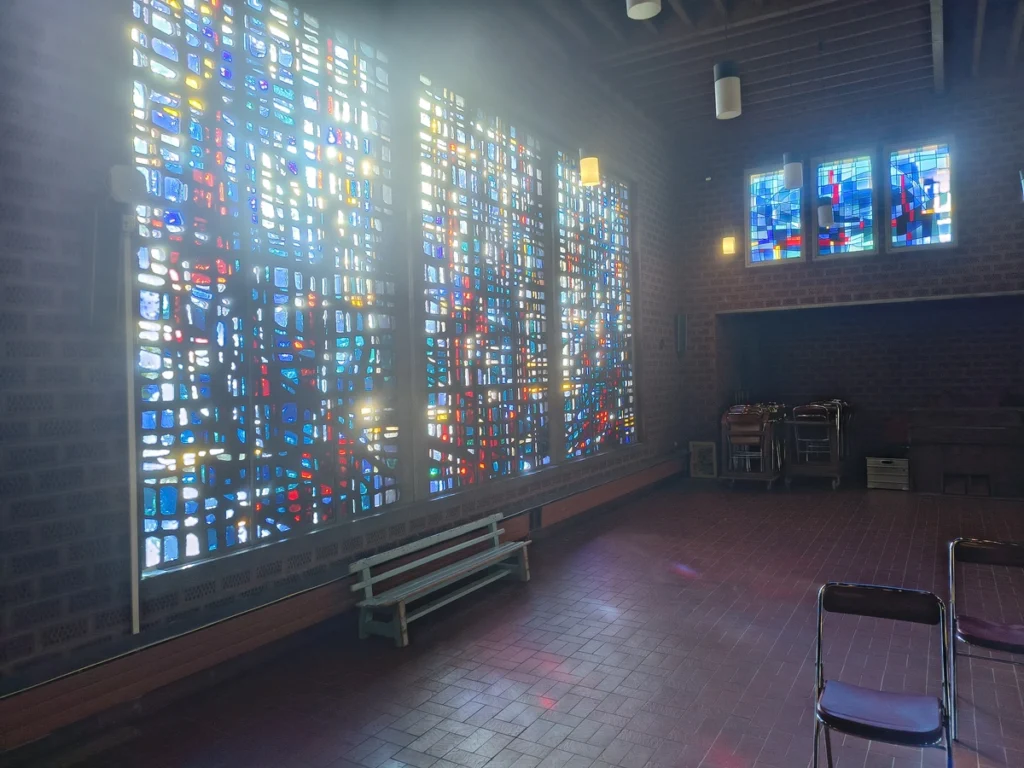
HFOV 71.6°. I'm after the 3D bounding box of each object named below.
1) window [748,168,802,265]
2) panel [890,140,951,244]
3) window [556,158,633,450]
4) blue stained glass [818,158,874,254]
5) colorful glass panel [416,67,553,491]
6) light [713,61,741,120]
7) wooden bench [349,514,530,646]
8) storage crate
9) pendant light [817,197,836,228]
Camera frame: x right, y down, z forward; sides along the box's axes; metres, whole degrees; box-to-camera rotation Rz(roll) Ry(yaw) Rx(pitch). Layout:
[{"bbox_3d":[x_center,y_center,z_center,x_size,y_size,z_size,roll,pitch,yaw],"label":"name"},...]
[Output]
[{"bbox_3d":[3.961,-2.501,10.672,0.731,1.315,0.100,-1,1,32],"label":"window"},{"bbox_3d":[5.566,-2.569,9.683,0.726,1.328,0.100,-1,1,32],"label":"panel"},{"bbox_3d":[1.150,-0.940,9.301,0.120,3.728,2.250,-1,1,32],"label":"window"},{"bbox_3d":[4.771,-2.545,10.173,0.742,1.360,0.100,-1,1,32],"label":"blue stained glass"},{"bbox_3d":[-0.190,-0.870,7.121,0.120,3.728,2.261,-1,1,32],"label":"colorful glass panel"},{"bbox_3d":[1.459,-1.984,4.800,0.165,0.345,0.165,-1,1,32],"label":"light"},{"bbox_3d":[-0.413,1.354,5.100,0.370,0.480,1.820,-1,1,32],"label":"wooden bench"},{"bbox_3d":[5.026,1.172,9.466,0.494,0.415,0.360,-1,1,32],"label":"storage crate"},{"bbox_3d":[3.737,-2.041,8.450,0.165,0.345,0.165,-1,1,32],"label":"pendant light"}]

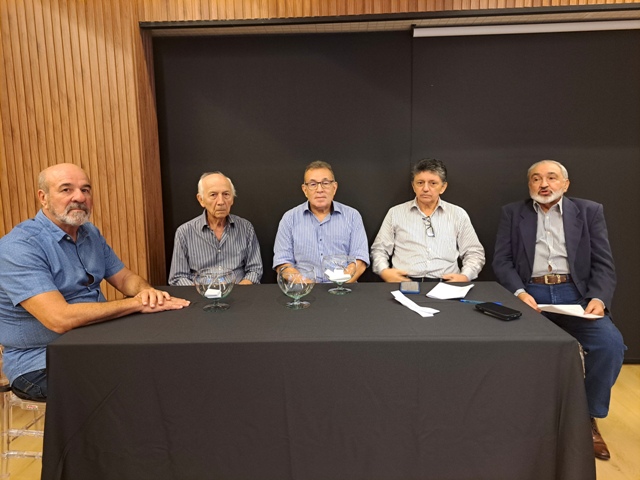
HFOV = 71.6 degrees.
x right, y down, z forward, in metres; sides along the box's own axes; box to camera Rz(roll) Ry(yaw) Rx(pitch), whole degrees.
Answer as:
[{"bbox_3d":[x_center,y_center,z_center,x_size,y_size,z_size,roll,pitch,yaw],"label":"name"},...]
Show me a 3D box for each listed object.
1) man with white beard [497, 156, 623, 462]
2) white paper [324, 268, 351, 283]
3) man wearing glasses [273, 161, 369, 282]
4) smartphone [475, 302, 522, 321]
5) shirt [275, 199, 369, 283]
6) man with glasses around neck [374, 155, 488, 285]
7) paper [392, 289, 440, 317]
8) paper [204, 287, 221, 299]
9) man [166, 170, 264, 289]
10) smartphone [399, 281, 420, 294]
[{"bbox_3d":[1.105,0.269,2.121,0.620,1.330,0.740,2,8,19],"label":"man with white beard"},{"bbox_3d":[0.075,0.150,1.935,0.110,0.055,0.090,-1,7,0],"label":"white paper"},{"bbox_3d":[0.018,0.285,2.153,0.520,1.340,0.700,-1,7,0],"label":"man wearing glasses"},{"bbox_3d":[0.635,0.251,1.585,0.080,0.018,0.152,-4,8,-24],"label":"smartphone"},{"bbox_3d":[0.010,0.074,2.263,0.500,0.570,0.310,-1,7,0],"label":"shirt"},{"bbox_3d":[0.545,0.270,2.151,0.580,1.340,0.700,0,7,10],"label":"man with glasses around neck"},{"bbox_3d":[0.353,0.239,1.679,0.090,0.030,0.280,-3,8,-18],"label":"paper"},{"bbox_3d":[-0.410,0.208,1.710,0.060,0.033,0.045,-1,7,0],"label":"paper"},{"bbox_3d":[-0.465,0.308,2.156,0.510,1.290,0.700,-3,8,-15],"label":"man"},{"bbox_3d":[0.400,0.210,1.962,0.077,0.011,0.160,0,7,11],"label":"smartphone"}]

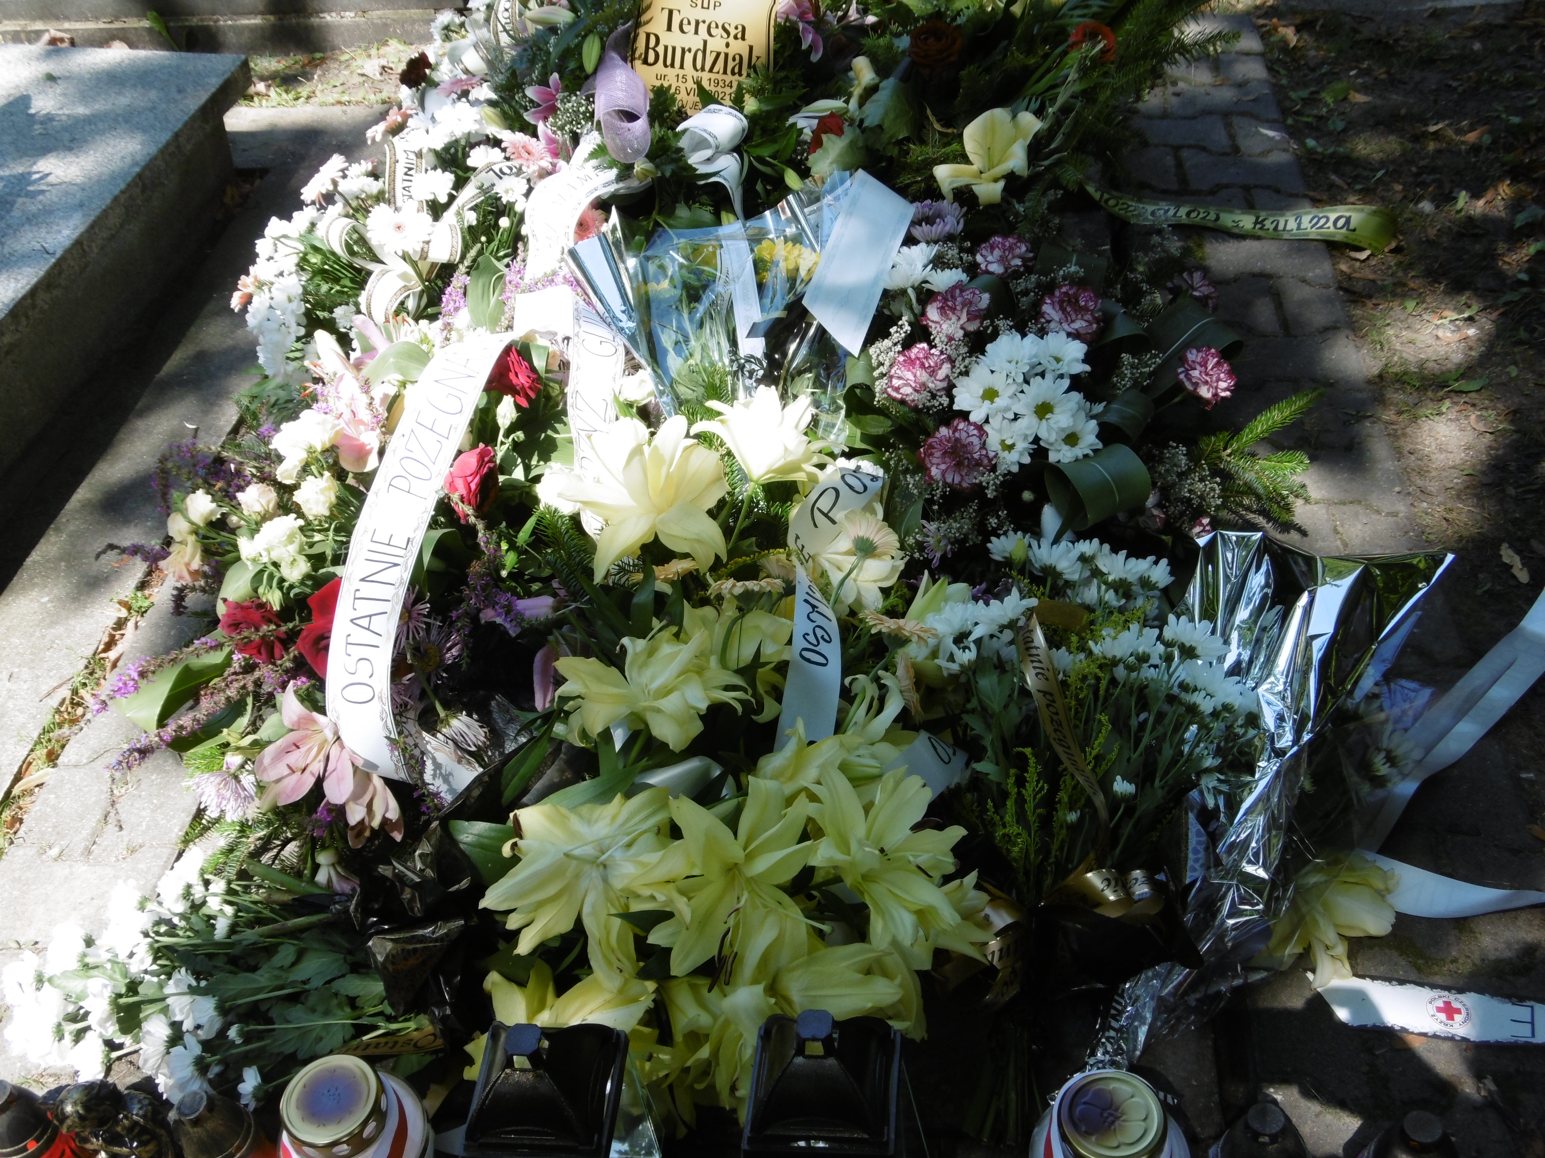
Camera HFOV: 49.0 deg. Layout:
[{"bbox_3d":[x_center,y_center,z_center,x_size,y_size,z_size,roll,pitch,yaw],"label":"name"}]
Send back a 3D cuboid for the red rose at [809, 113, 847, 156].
[{"bbox_3d":[0.071,-0.565,2.160,0.055,0.055,0.055,0,38,0],"label":"red rose"}]

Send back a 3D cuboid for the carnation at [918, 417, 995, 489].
[{"bbox_3d":[0.178,-0.122,1.639,0.073,0.073,0.055,4,-5,6],"label":"carnation"}]

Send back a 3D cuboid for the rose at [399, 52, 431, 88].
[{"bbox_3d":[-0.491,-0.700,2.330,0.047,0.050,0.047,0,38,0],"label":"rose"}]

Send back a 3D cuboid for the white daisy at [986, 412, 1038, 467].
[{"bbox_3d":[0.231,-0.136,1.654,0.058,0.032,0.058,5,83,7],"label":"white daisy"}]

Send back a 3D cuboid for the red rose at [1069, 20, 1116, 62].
[{"bbox_3d":[0.489,-0.826,2.600,0.072,0.055,0.072,0,80,2],"label":"red rose"}]

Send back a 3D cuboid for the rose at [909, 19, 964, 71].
[{"bbox_3d":[0.227,-0.747,2.371,0.077,0.060,0.077,3,80,5],"label":"rose"}]

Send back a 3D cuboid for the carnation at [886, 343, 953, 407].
[{"bbox_3d":[0.151,-0.210,1.744,0.068,0.068,0.054,-6,-7,12],"label":"carnation"}]

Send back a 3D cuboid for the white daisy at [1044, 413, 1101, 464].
[{"bbox_3d":[0.317,-0.148,1.790,0.062,0.028,0.058,0,60,0],"label":"white daisy"}]

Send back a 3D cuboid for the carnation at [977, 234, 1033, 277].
[{"bbox_3d":[0.277,-0.387,2.030,0.067,0.052,0.065,0,38,0],"label":"carnation"}]

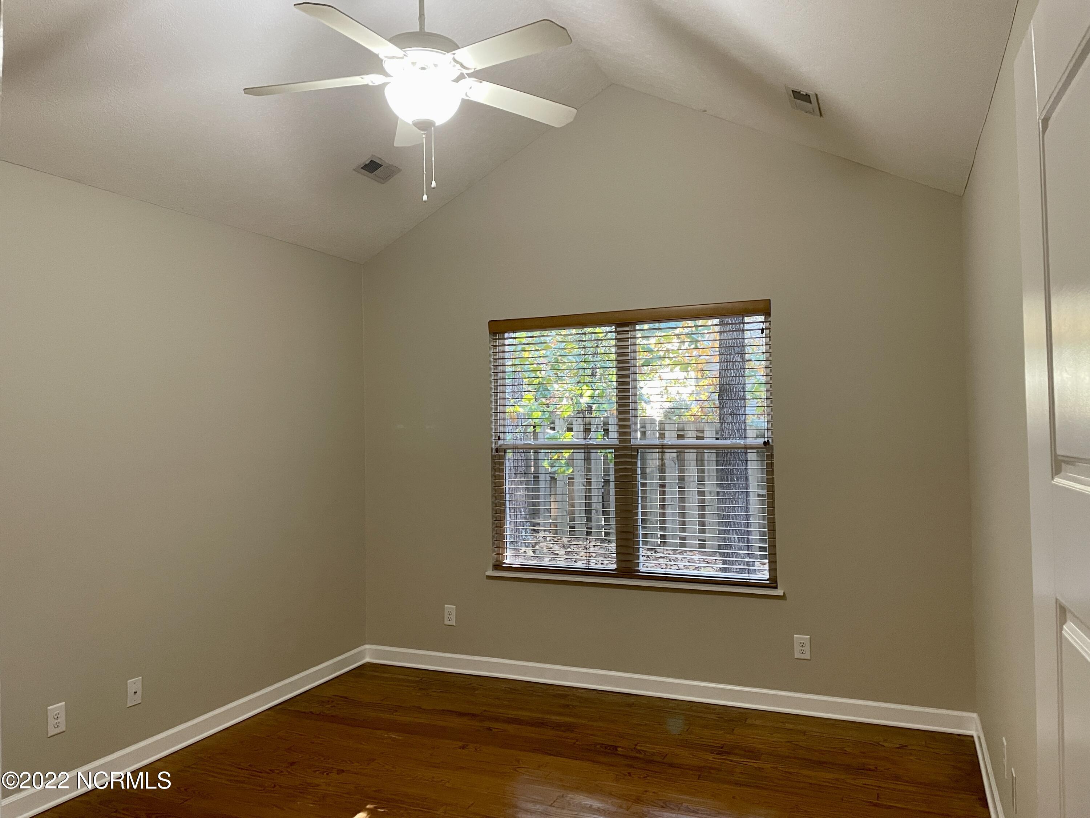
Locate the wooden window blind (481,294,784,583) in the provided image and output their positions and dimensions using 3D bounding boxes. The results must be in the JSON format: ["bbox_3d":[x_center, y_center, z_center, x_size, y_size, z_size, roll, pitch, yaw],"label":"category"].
[{"bbox_3d":[0.476,0.214,4.905,1.754,1.594,0.100,-1,-1,24],"label":"wooden window blind"}]

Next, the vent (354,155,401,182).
[{"bbox_3d":[-0.945,-1.352,4.664,0.147,0.020,0.290,-30,-12,21],"label":"vent"}]

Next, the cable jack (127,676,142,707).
[{"bbox_3d":[-1.949,1.350,3.898,0.010,0.123,0.077,-1,-1,24],"label":"cable jack"}]

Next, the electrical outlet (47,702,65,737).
[{"bbox_3d":[-2.106,1.343,3.538,0.010,0.127,0.079,-1,-1,24],"label":"electrical outlet"}]

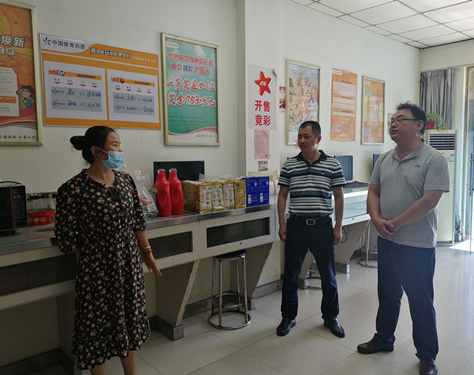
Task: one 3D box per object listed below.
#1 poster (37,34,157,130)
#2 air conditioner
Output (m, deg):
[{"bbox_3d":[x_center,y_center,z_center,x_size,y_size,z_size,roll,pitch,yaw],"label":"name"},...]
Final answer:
[{"bbox_3d":[-0.945,-0.732,2.845,0.880,0.590,0.020,-6,7,-42],"label":"poster"},{"bbox_3d":[3.171,0.009,6.051,0.380,1.740,0.250,1,6,12],"label":"air conditioner"}]

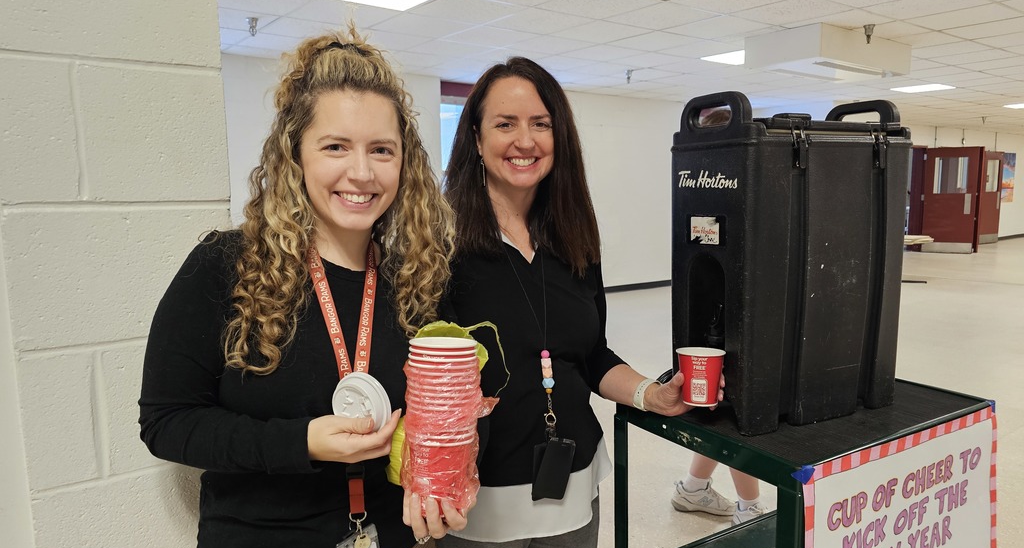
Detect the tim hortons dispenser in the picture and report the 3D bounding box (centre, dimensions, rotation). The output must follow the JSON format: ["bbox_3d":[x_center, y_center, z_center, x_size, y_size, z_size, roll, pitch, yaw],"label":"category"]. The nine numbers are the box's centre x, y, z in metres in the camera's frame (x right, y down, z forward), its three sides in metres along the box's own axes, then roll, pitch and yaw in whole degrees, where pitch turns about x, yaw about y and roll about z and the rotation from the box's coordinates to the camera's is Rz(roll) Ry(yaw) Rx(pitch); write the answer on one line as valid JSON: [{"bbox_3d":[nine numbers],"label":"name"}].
[{"bbox_3d":[0.545,-0.034,1.350,0.424,0.613,0.234,-4,8,-25],"label":"tim hortons dispenser"}]

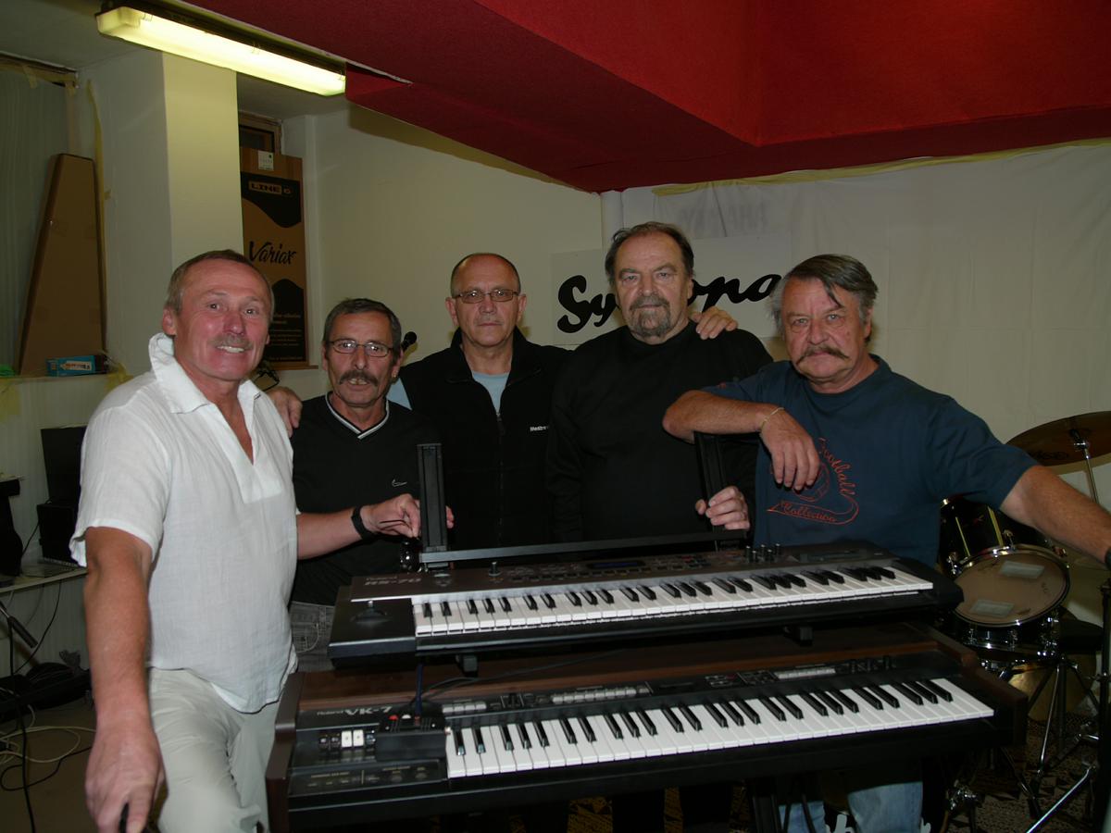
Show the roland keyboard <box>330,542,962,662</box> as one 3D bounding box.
[{"bbox_3d":[0.148,0.297,1.512,1.012,0.090,0.290,-2,3,-11],"label":"roland keyboard"}]

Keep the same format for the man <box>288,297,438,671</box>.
[{"bbox_3d":[-0.383,0.586,1.949,0.510,1.680,0.420,-3,5,-12],"label":"man"}]

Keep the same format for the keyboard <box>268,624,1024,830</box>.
[{"bbox_3d":[0.141,0.473,1.466,1.128,0.110,0.348,-3,5,-8],"label":"keyboard"}]

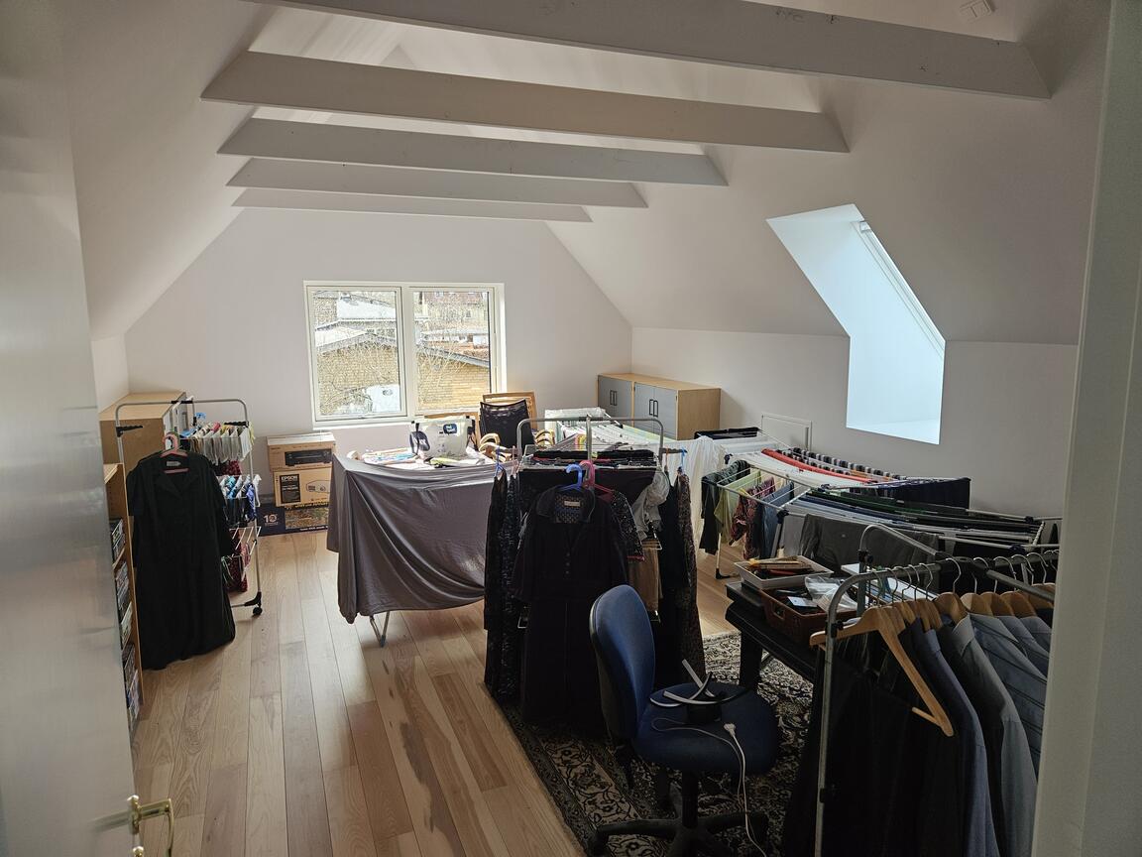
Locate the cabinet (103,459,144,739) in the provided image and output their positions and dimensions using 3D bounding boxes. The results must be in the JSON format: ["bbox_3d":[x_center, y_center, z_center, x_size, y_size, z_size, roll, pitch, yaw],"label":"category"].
[{"bbox_3d":[-1.882,0.734,2.773,0.370,1.060,0.760,-4,9,-21],"label":"cabinet"}]

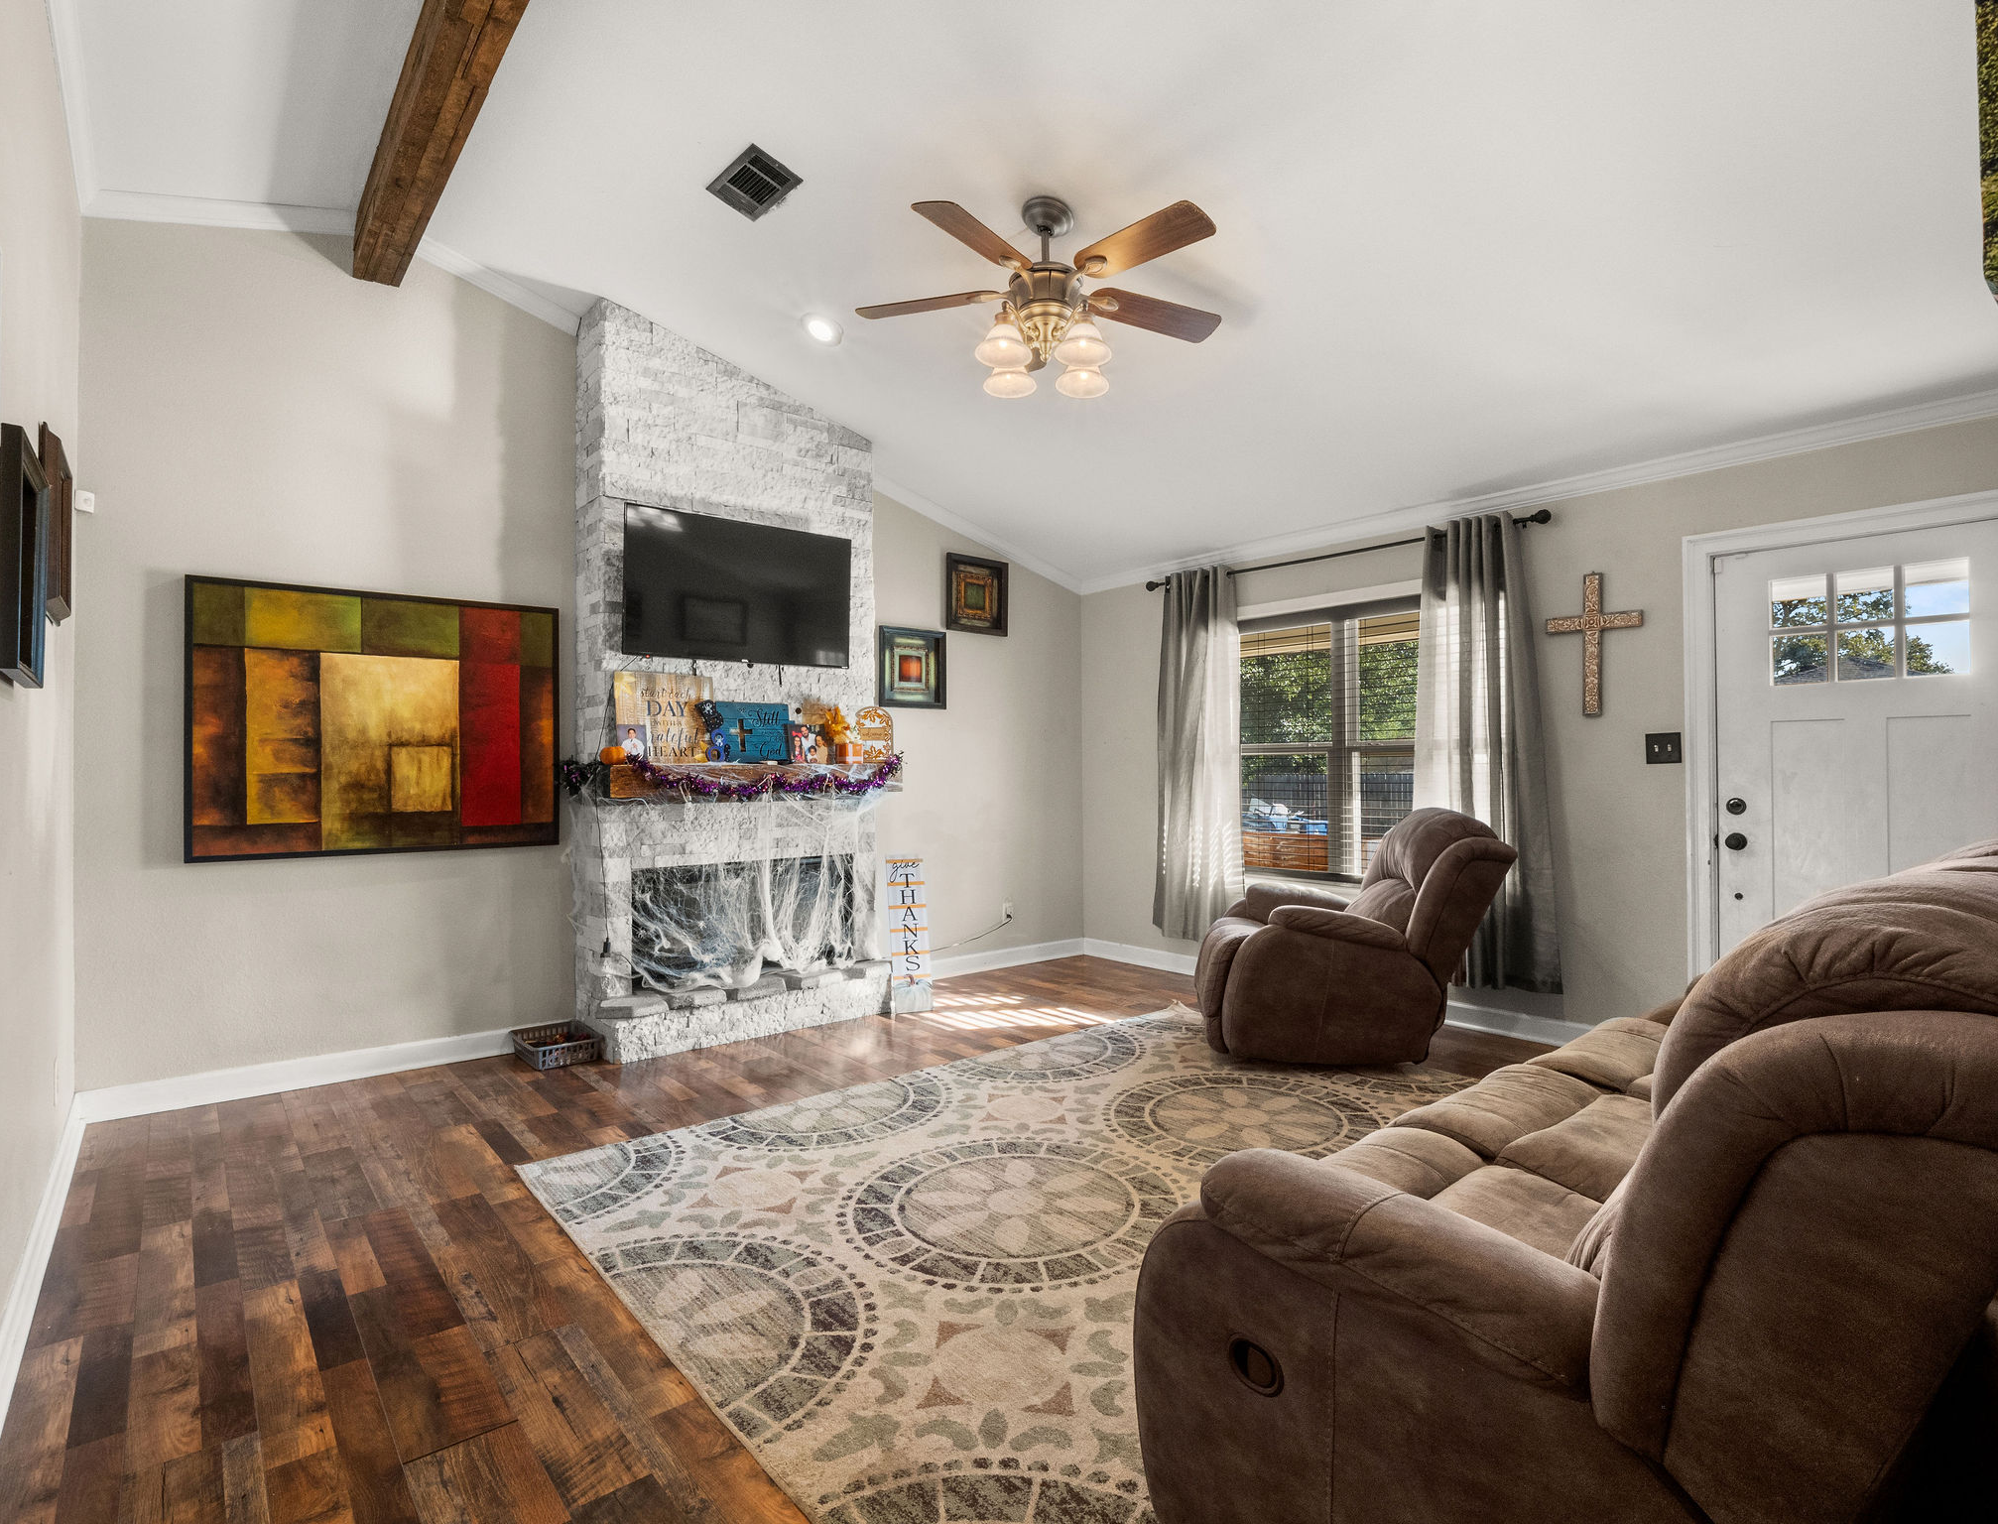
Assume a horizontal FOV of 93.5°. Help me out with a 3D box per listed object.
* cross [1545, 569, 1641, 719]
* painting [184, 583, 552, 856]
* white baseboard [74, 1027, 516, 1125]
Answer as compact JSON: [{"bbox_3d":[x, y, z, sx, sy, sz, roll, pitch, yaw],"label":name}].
[{"bbox_3d":[2.503,-0.496,3.966,0.030,0.610,0.370,0,-1,-42],"label":"cross"},{"bbox_3d":[-2.427,-0.151,3.749,1.245,1.030,0.045,0,-1,-38],"label":"painting"},{"bbox_3d":[-2.528,1.189,3.675,1.560,0.108,0.020,0,-1,-38],"label":"white baseboard"}]

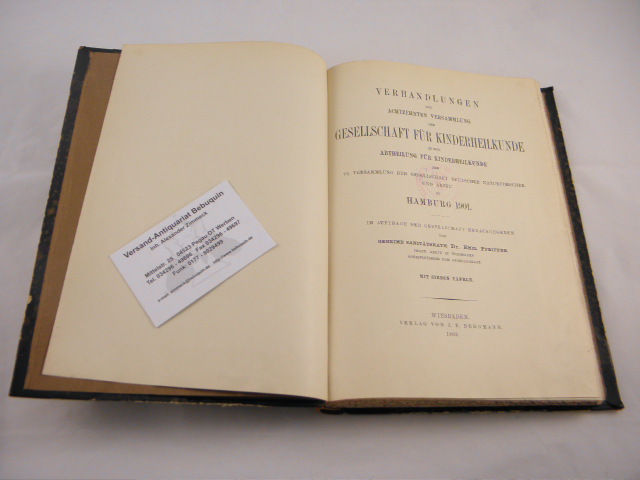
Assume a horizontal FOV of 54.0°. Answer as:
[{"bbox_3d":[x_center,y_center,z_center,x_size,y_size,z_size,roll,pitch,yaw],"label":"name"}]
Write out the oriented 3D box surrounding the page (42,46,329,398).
[{"bbox_3d":[-0.070,-0.021,0.400,0.153,0.020,0.233,3,64,-3],"label":"page"}]

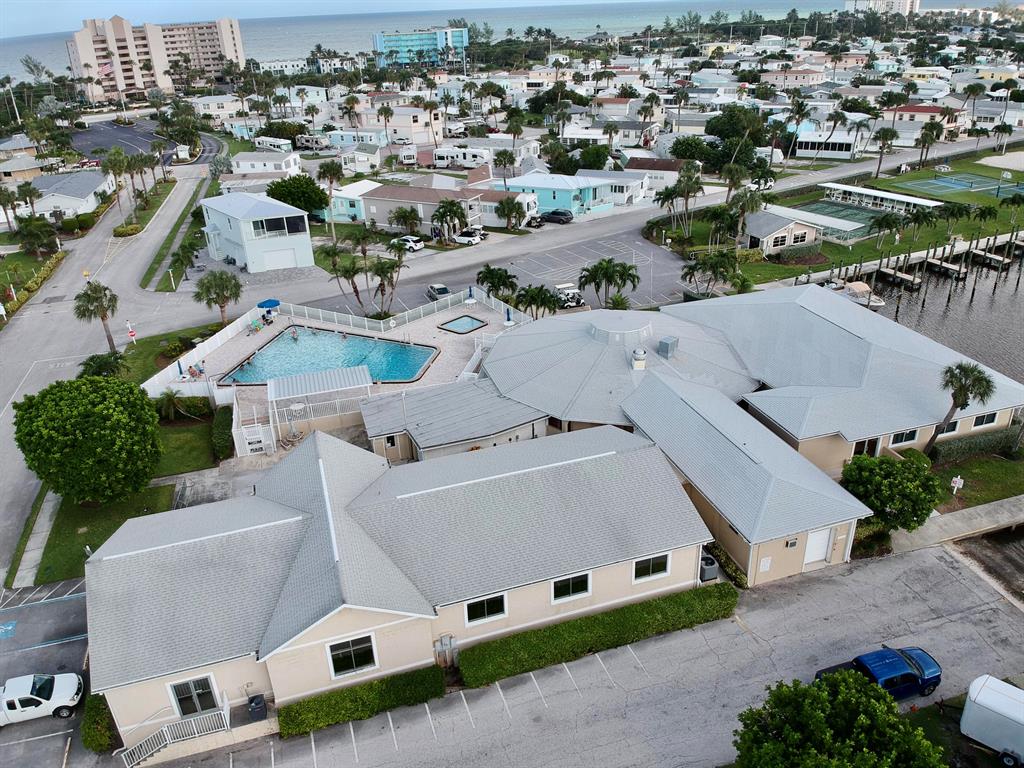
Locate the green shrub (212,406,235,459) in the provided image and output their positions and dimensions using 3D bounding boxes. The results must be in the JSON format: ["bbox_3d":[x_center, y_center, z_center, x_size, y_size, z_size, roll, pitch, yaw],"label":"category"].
[{"bbox_3d":[-21.404,3.568,55.248,1.350,1.400,5.597,-9,28,-13],"label":"green shrub"}]

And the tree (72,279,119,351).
[{"bbox_3d":[-37.740,-5.975,68.793,4.200,7.200,4.100,-2,27,0],"label":"tree"}]

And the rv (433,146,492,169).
[{"bbox_3d":[-9.824,-44.111,143.171,11.200,3.650,2.900,3,28,11],"label":"rv"}]

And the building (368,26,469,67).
[{"bbox_3d":[-49.518,-182.059,399.652,47.000,17.000,17.000,-14,29,-20],"label":"building"}]

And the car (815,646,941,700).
[{"bbox_3d":[16.198,12.839,32.254,5.350,1.800,1.900,-11,28,-15],"label":"car"}]

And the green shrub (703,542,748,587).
[{"bbox_3d":[11.770,9.840,40.900,0.750,0.680,3.600,-10,28,-14],"label":"green shrub"}]

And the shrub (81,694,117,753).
[{"bbox_3d":[-18.955,15.474,33.549,1.400,1.200,2.600,-10,28,-15],"label":"shrub"}]

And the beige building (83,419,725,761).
[{"bbox_3d":[-6.300,8.150,41.800,30.300,5.600,15.600,-10,28,-15],"label":"beige building"}]

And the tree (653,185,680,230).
[{"bbox_3d":[20.865,-23.084,97.581,3.340,5.900,3.340,3,28,11],"label":"tree"}]

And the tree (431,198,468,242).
[{"bbox_3d":[-8.469,-21.881,99.299,4.900,6.100,4.700,-5,27,-4],"label":"tree"}]

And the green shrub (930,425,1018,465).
[{"bbox_3d":[30.983,3.875,49.441,6.000,1.350,1.500,-10,28,-13],"label":"green shrub"}]

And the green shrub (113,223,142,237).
[{"bbox_3d":[-58.680,-23.295,111.850,4.600,1.150,3.200,-16,30,-24],"label":"green shrub"}]

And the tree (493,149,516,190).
[{"bbox_3d":[-1.089,-31.805,114.844,3.800,8.800,3.800,-3,27,0],"label":"tree"}]

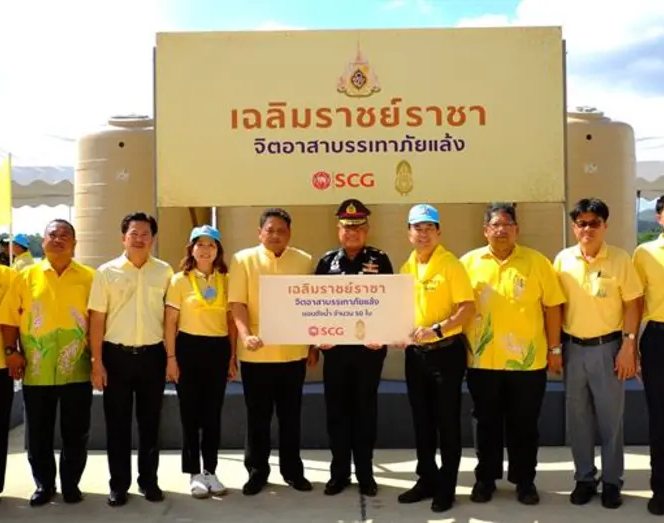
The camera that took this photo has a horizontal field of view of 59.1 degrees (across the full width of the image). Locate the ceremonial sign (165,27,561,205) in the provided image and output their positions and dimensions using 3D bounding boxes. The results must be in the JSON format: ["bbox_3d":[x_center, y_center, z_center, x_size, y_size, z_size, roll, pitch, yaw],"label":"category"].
[{"bbox_3d":[0.207,-1.048,4.250,2.950,1.280,0.080,0,1,1],"label":"ceremonial sign"}]

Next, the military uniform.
[{"bbox_3d":[0.131,0.507,3.580,0.490,1.760,0.360,-1,0,0],"label":"military uniform"}]

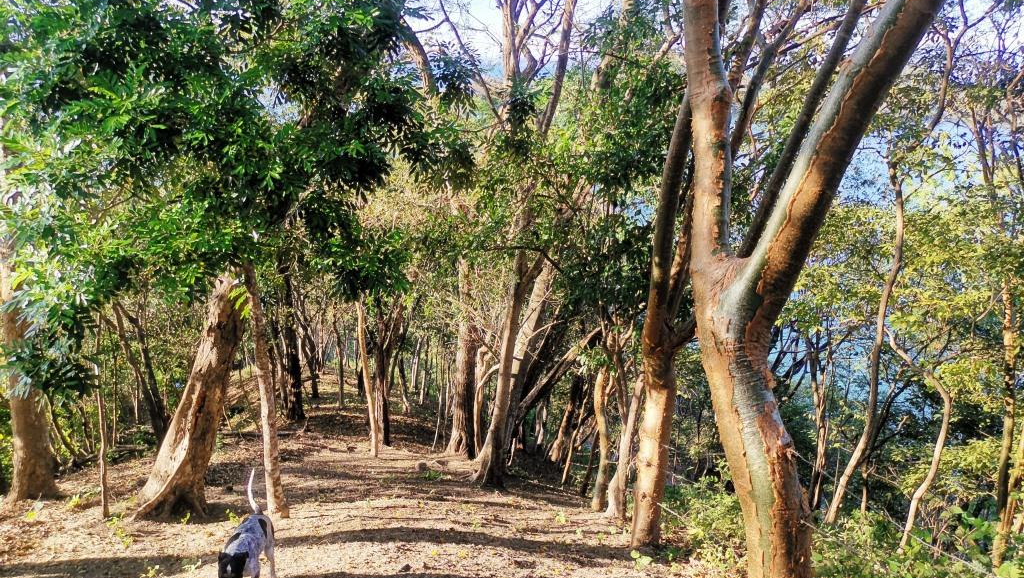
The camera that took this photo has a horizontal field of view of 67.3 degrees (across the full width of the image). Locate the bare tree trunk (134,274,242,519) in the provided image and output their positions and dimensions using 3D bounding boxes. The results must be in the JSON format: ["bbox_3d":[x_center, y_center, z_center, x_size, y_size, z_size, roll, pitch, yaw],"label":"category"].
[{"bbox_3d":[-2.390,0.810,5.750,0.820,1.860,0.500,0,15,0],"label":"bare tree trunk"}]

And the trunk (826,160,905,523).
[{"bbox_3d":[3.732,0.679,8.117,0.253,4.005,0.169,9,18,25],"label":"trunk"}]

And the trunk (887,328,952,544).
[{"bbox_3d":[3.542,1.334,6.703,0.500,1.915,0.300,0,16,0],"label":"trunk"}]

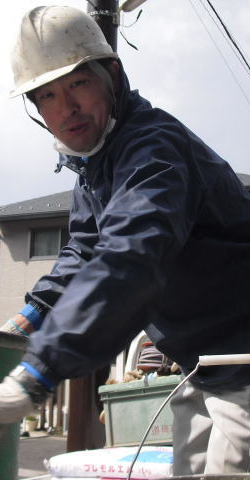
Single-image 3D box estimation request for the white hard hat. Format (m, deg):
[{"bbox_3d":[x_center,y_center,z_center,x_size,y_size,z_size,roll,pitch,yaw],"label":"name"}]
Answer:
[{"bbox_3d":[-0.136,-0.390,1.340,0.215,0.150,0.275,-9,24,25],"label":"white hard hat"}]

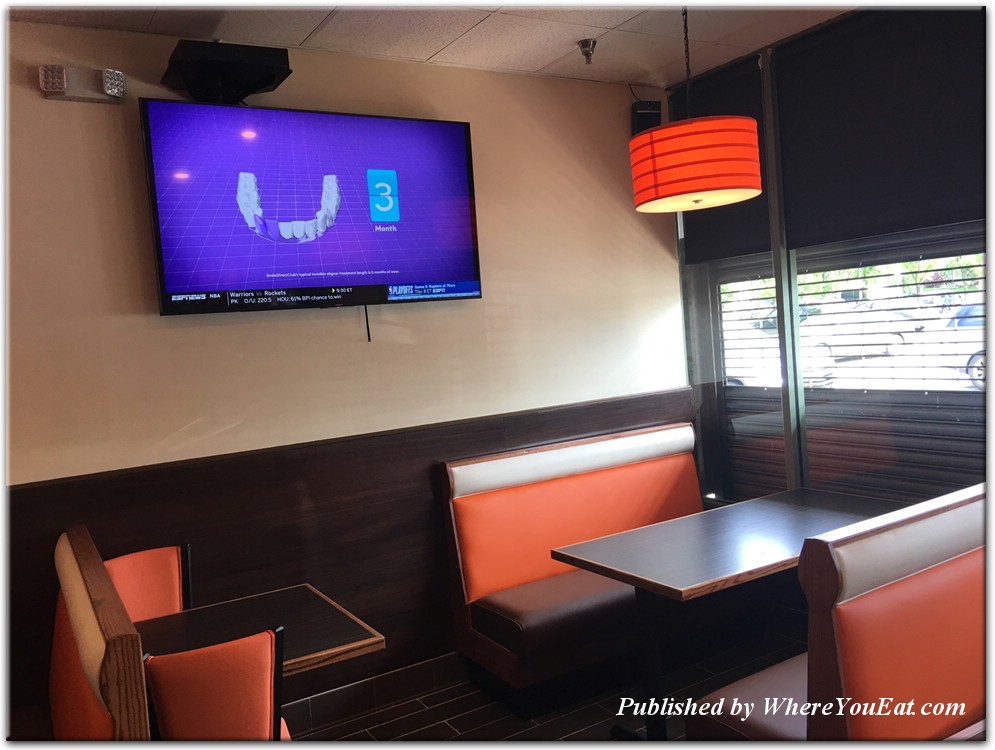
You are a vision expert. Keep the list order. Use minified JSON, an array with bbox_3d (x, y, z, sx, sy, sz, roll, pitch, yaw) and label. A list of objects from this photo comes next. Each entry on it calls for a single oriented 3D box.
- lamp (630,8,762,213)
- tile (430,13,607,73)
[{"bbox_3d":[0.750,-1.093,3.270,0.494,0.817,0.494,-7,3,-31],"label":"lamp"},{"bbox_3d":[0.085,-1.505,3.795,0.608,0.020,0.605,-7,3,-31],"label":"tile"}]

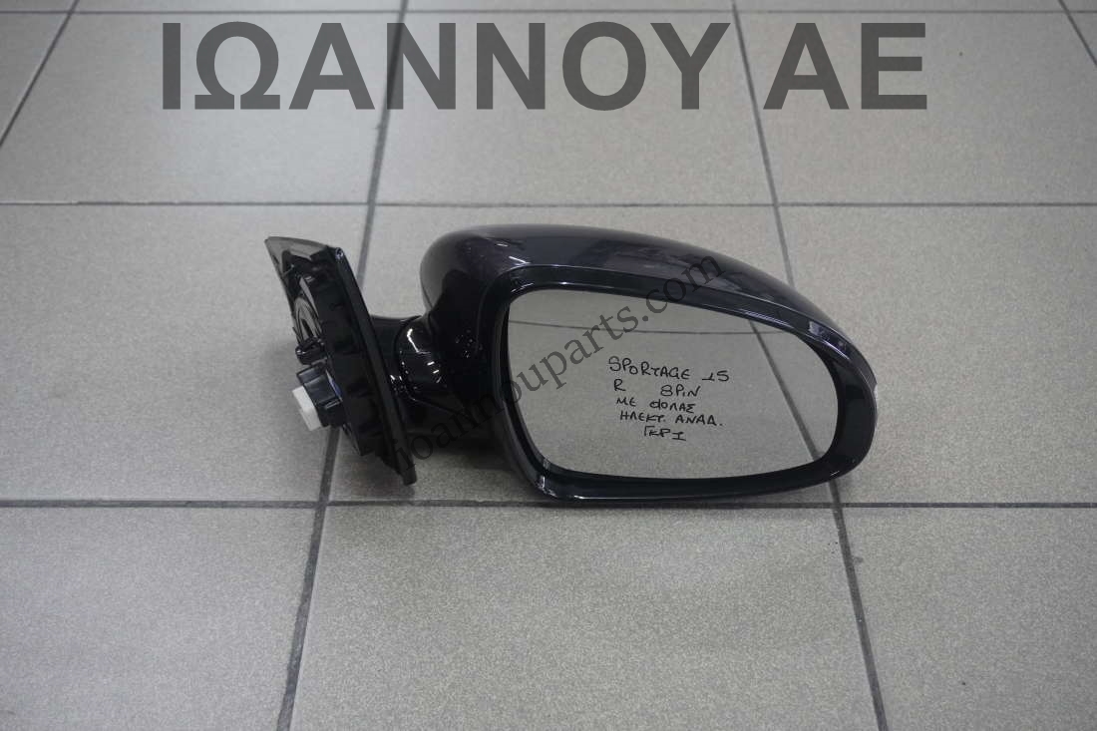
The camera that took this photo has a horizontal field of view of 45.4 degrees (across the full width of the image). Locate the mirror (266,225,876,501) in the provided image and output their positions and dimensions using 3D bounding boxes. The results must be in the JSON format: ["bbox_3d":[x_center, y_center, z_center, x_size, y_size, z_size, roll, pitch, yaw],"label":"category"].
[{"bbox_3d":[0.006,-0.030,0.840,0.383,0.188,0.166,0,43,0],"label":"mirror"}]

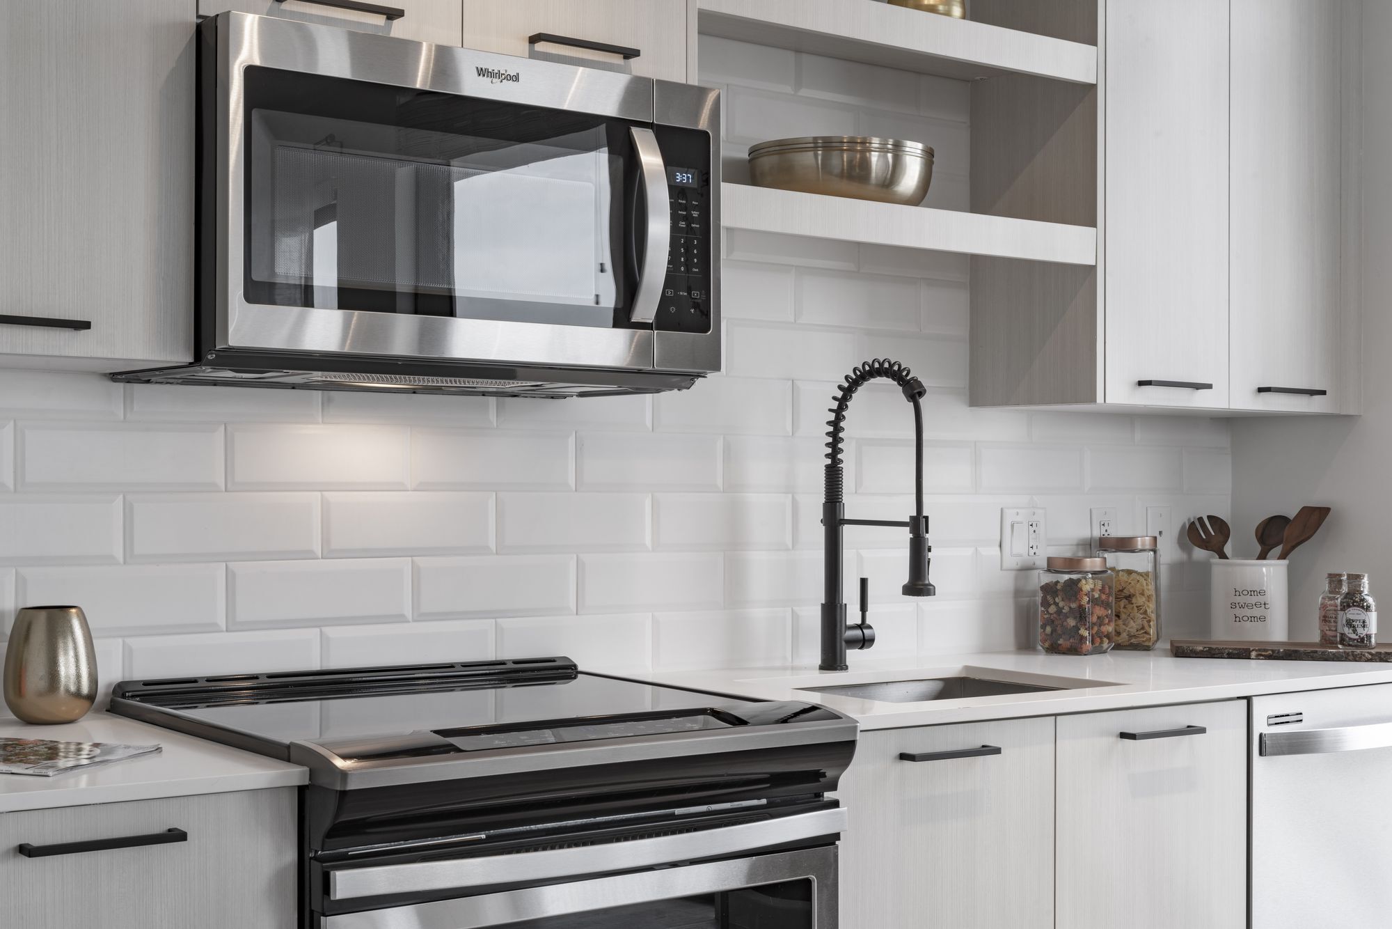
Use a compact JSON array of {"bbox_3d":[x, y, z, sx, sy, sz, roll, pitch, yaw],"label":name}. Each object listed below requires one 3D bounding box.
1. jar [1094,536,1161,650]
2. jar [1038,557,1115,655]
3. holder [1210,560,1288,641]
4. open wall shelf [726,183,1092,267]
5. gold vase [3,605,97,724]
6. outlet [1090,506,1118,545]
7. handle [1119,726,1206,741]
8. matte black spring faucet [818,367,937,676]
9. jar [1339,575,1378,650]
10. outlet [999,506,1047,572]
[{"bbox_3d":[0.841,0.249,3.763,0.113,0.215,0.113,0,-1,22],"label":"jar"},{"bbox_3d":[0.720,0.267,3.650,0.113,0.177,0.113,0,-1,36],"label":"jar"},{"bbox_3d":[1.102,0.275,3.849,0.150,0.168,0.150,0,-1,16],"label":"holder"},{"bbox_3d":[0.265,-0.387,3.288,0.870,0.066,0.314,1,-1,-36],"label":"open wall shelf"},{"bbox_3d":[-0.846,0.262,2.536,0.118,0.148,0.118,1,-1,-18],"label":"gold vase"},{"bbox_3d":[0.819,0.147,3.880,0.075,0.120,0.008,1,-1,-36],"label":"outlet"},{"bbox_3d":[0.729,0.418,3.012,0.164,0.009,0.033,1,-1,-36],"label":"handle"},{"bbox_3d":[0.328,0.089,3.244,0.119,0.521,0.262,1,-1,-36],"label":"matte black spring faucet"},{"bbox_3d":[1.232,0.272,3.599,0.068,0.136,0.068,0,-1,19],"label":"jar"},{"bbox_3d":[0.636,0.145,3.747,0.122,0.121,0.008,1,-1,-36],"label":"outlet"}]

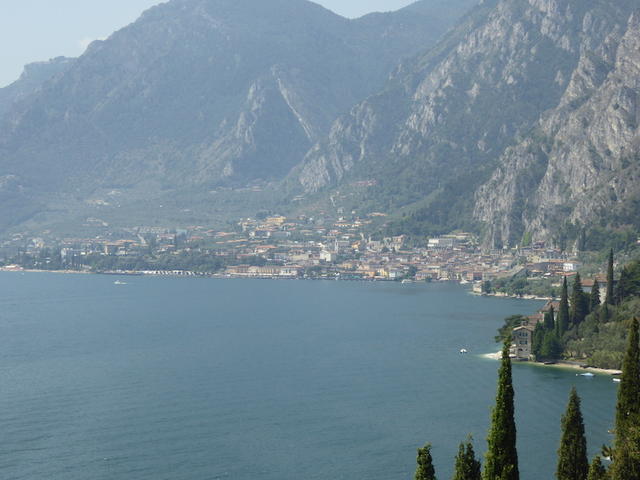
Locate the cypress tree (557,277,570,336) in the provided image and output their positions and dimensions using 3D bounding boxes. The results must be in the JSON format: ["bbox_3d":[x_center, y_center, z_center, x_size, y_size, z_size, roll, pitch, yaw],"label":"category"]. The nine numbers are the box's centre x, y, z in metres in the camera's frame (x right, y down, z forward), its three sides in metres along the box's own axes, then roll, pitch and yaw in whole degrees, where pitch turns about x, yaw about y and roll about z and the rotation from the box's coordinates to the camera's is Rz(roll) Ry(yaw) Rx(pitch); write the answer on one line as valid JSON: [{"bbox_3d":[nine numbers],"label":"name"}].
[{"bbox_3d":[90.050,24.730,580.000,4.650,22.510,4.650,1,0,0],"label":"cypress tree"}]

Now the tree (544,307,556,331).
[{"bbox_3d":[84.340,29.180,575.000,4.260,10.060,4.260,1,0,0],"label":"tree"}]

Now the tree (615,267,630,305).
[{"bbox_3d":[120.110,18.490,625.000,5.790,16.700,5.790,1,0,0],"label":"tree"}]

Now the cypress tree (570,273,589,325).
[{"bbox_3d":[98.250,22.340,595.000,6.610,20.070,6.610,1,0,0],"label":"cypress tree"}]

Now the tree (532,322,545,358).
[{"bbox_3d":[77.580,35.690,558.000,4.130,13.490,4.130,1,0,0],"label":"tree"}]

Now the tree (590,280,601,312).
[{"bbox_3d":[108.690,22.390,620.000,3.830,13.220,3.830,1,0,0],"label":"tree"}]

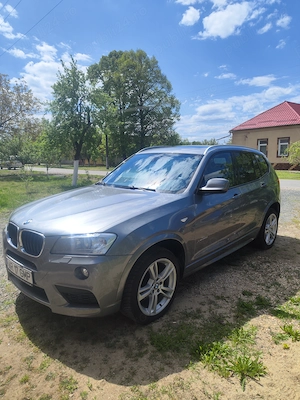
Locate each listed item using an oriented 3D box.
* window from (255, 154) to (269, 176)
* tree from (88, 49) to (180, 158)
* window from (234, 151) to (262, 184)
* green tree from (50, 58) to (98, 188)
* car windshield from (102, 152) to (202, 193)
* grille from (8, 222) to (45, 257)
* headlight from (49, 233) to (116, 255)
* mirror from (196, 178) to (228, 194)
[{"bbox_3d":[1.841,-0.547,4.548,0.070,0.360,0.420,-16,-5,43],"label":"window"},{"bbox_3d":[-2.028,-11.925,36.838,12.222,15.312,11.855,1,9,0],"label":"tree"},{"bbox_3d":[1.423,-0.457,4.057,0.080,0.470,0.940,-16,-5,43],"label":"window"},{"bbox_3d":[-3.626,-3.661,13.274,2.537,6.015,2.461,1,9,0],"label":"green tree"},{"bbox_3d":[0.017,-0.394,3.596,1.370,0.150,0.820,9,45,42],"label":"car windshield"},{"bbox_3d":[-1.112,0.352,2.468,0.730,0.225,0.130,9,12,42],"label":"grille"},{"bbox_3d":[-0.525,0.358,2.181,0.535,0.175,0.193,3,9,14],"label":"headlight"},{"bbox_3d":[0.692,-0.145,2.997,0.250,0.175,0.230,9,12,42],"label":"mirror"}]

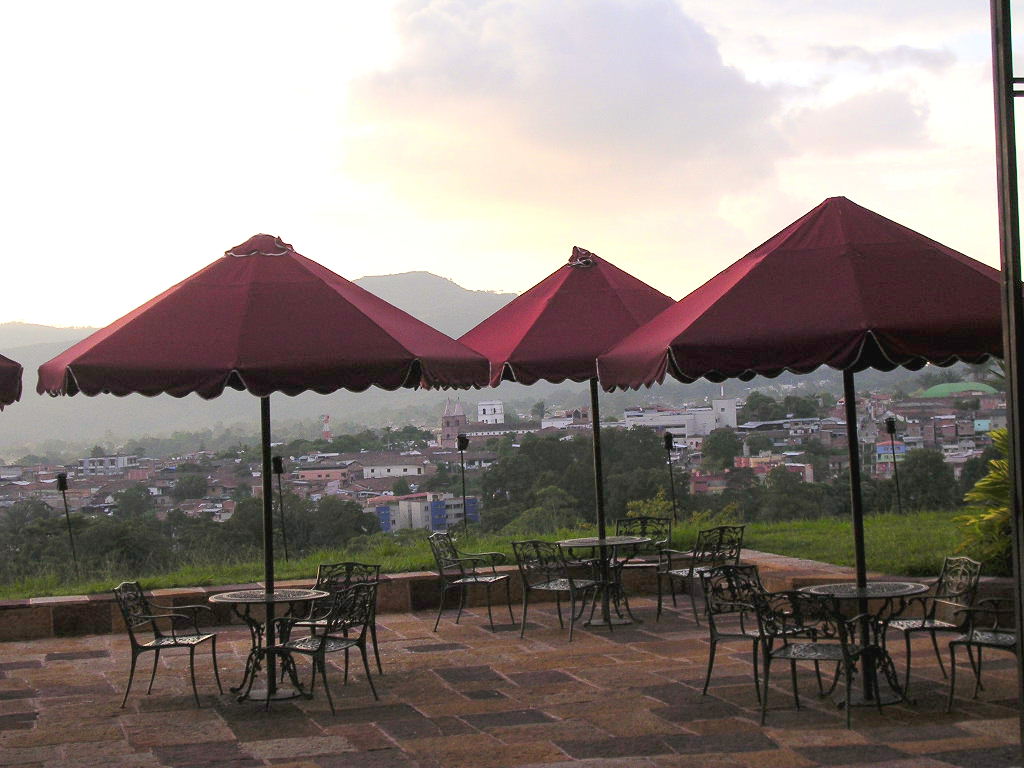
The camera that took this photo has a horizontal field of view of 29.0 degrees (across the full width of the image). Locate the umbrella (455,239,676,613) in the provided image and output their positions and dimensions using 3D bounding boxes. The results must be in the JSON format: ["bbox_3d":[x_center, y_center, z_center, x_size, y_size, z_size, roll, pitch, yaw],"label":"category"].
[{"bbox_3d":[0.760,0.466,18.422,3.395,3.473,3.395,-2,0,0],"label":"umbrella"}]

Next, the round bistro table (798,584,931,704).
[{"bbox_3d":[2.377,1.751,13.332,0.880,0.730,0.880,-3,0,0],"label":"round bistro table"}]

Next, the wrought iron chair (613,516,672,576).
[{"bbox_3d":[1.214,1.747,19.072,0.587,0.873,0.650,-2,0,18],"label":"wrought iron chair"}]

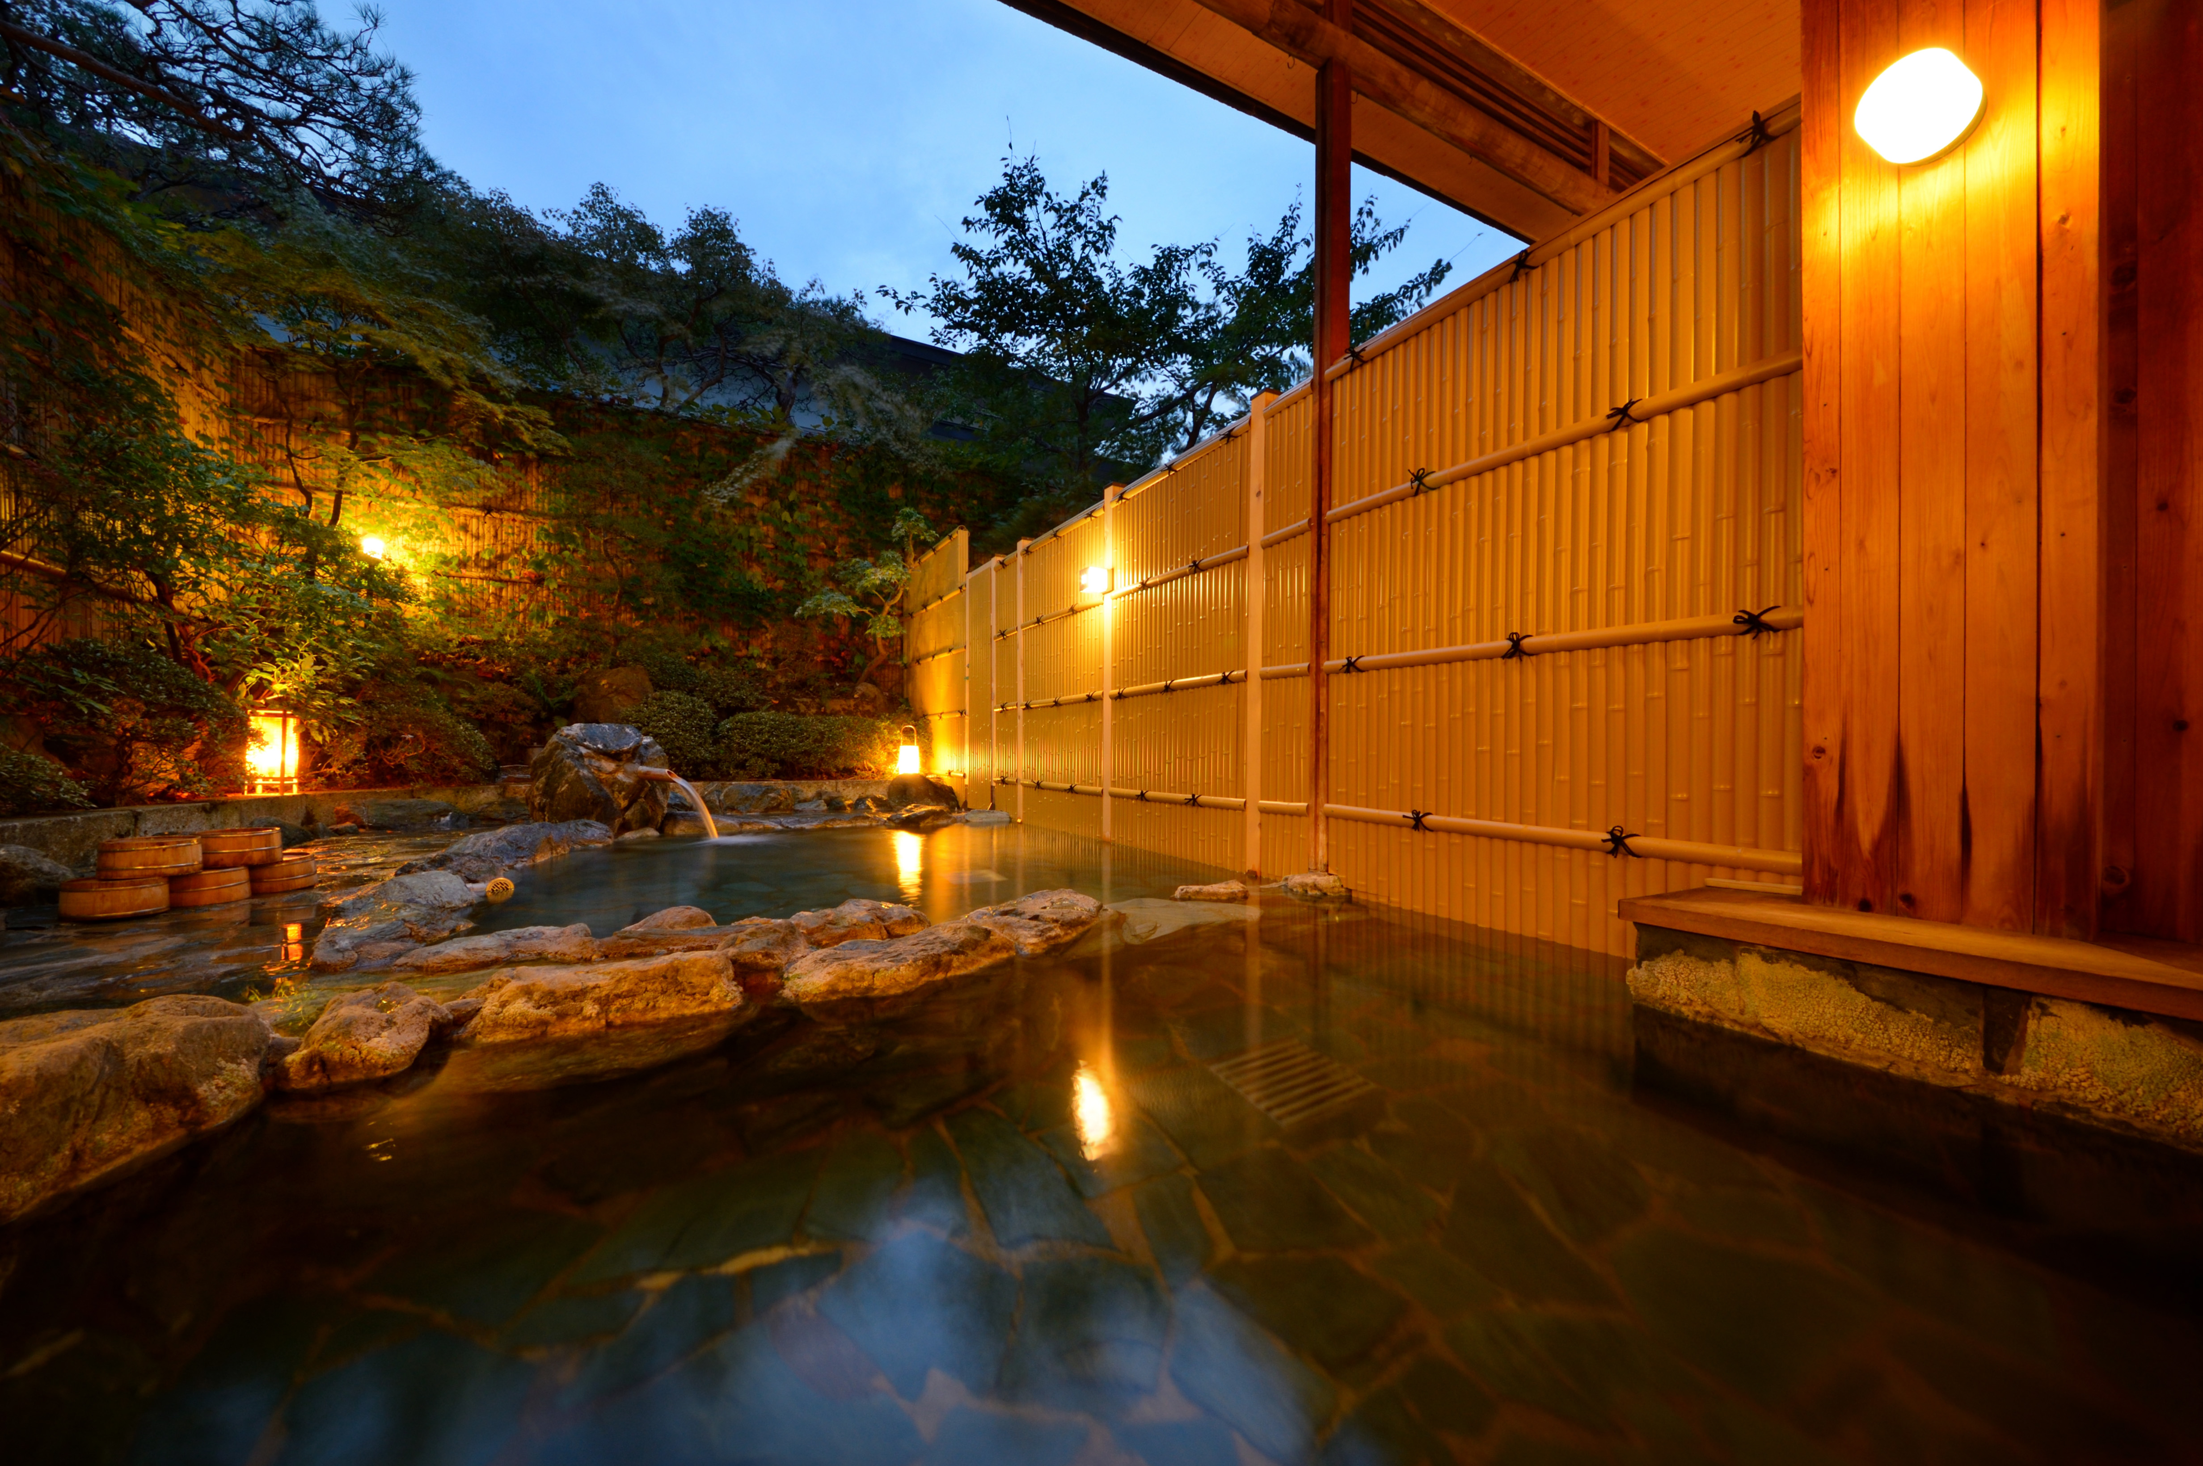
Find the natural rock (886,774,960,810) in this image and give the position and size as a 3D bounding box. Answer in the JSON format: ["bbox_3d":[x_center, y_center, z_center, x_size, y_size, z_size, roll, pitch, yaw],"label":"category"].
[{"bbox_3d":[-1.530,0.519,6.250,0.620,0.290,0.450,1,-1,-11],"label":"natural rock"}]

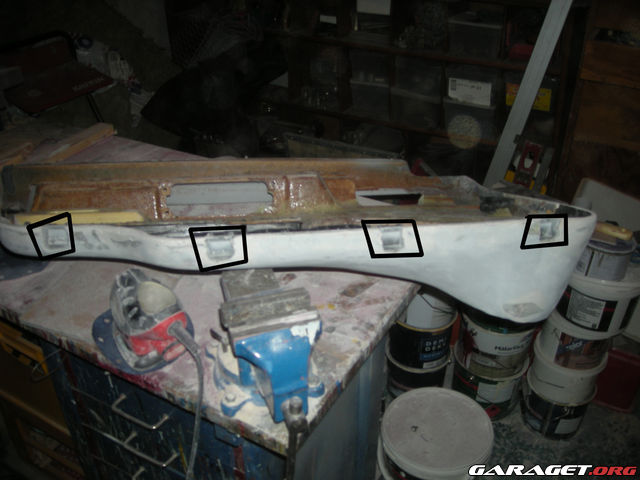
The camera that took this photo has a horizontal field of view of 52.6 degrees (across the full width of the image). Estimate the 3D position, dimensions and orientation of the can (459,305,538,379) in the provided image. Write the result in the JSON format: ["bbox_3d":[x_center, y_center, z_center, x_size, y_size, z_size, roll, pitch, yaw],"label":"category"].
[{"bbox_3d":[0.532,0.278,1.943,0.222,0.176,0.222,-1,33,1],"label":"can"}]

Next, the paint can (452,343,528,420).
[{"bbox_3d":[0.529,0.422,2.033,0.222,0.172,0.222,-1,33,1],"label":"paint can"}]

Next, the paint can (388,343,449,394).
[{"bbox_3d":[0.313,0.410,2.074,0.200,0.157,0.200,-1,33,1],"label":"paint can"}]

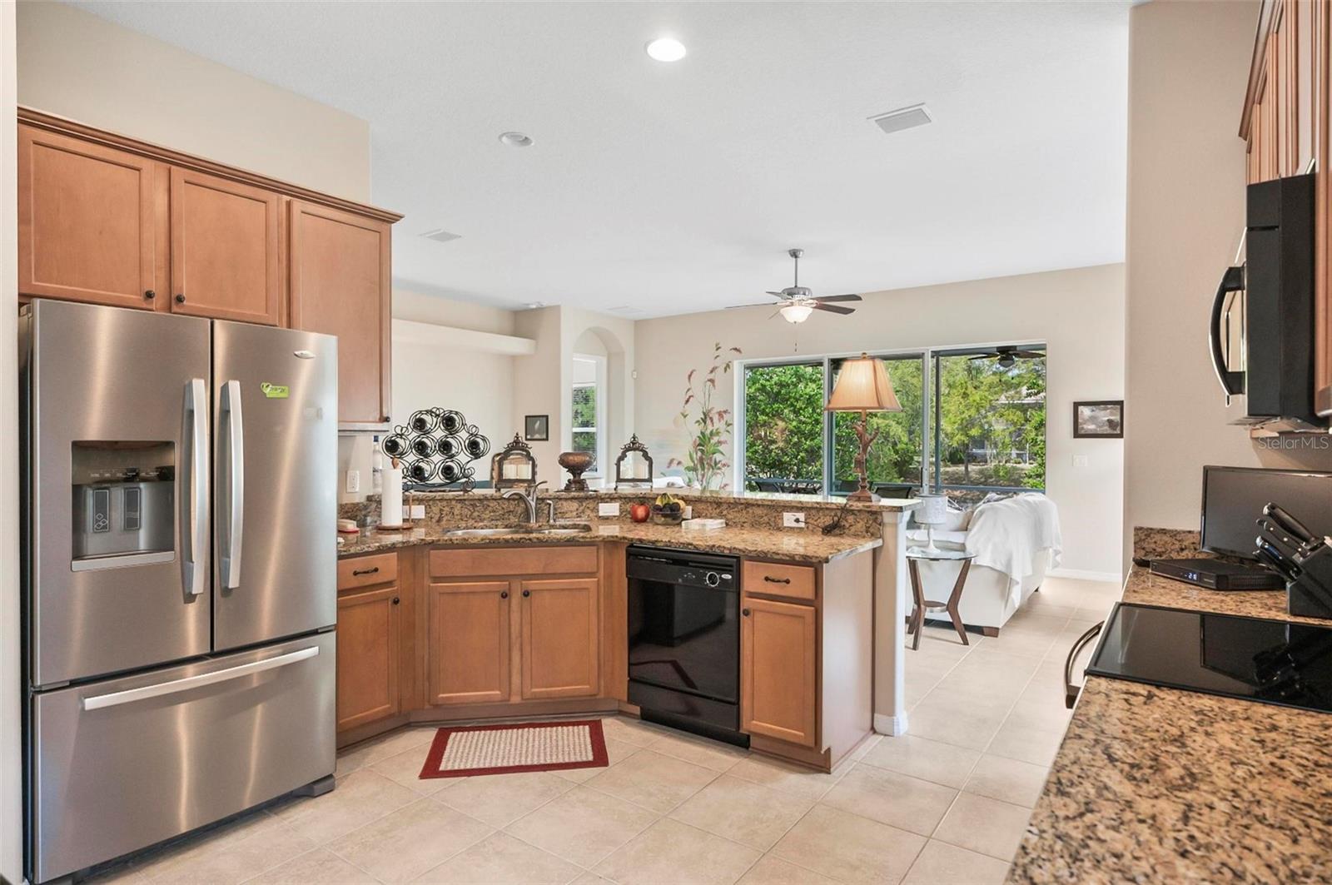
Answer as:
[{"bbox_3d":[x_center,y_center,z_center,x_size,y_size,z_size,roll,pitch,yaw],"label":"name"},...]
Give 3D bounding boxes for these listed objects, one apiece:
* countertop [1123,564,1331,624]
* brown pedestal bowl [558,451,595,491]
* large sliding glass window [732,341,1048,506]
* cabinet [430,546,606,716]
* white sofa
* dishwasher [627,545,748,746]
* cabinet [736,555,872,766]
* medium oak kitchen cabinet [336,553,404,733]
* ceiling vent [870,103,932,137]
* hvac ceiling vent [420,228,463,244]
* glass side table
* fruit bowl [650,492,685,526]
[{"bbox_3d":[1.823,0.471,2.191,0.640,0.035,0.930,0,0,36],"label":"countertop"},{"bbox_3d":[-0.531,0.173,4.180,0.220,0.240,0.220,0,0,-9],"label":"brown pedestal bowl"},{"bbox_3d":[2.397,0.143,8.240,3.664,2.420,0.100,0,0,36],"label":"large sliding glass window"},{"bbox_3d":[-0.776,0.925,3.707,0.880,0.860,0.600,0,0,-9],"label":"cabinet"},{"bbox_3d":[2.615,0.899,5.931,0.919,0.900,2.122,0,0,36],"label":"white sofa"},{"bbox_3d":[0.241,0.923,3.452,0.615,0.860,0.610,0,0,36],"label":"dishwasher"},{"bbox_3d":[0.650,0.920,3.177,0.387,0.876,0.600,0,0,36],"label":"cabinet"},{"bbox_3d":[-1.569,0.904,3.300,0.600,0.820,0.390,0,0,36],"label":"medium oak kitchen cabinet"},{"bbox_3d":[1.249,-1.696,3.718,0.288,0.020,0.250,0,0,36],"label":"ceiling vent"},{"bbox_3d":[-1.852,-1.694,5.811,0.296,0.020,0.237,0,0,36],"label":"hvac ceiling vent"},{"bbox_3d":[1.793,1.049,4.736,0.570,0.606,0.570,0,0,36],"label":"glass side table"},{"bbox_3d":[0.012,0.366,3.852,0.178,0.163,0.178,0,0,0],"label":"fruit bowl"}]

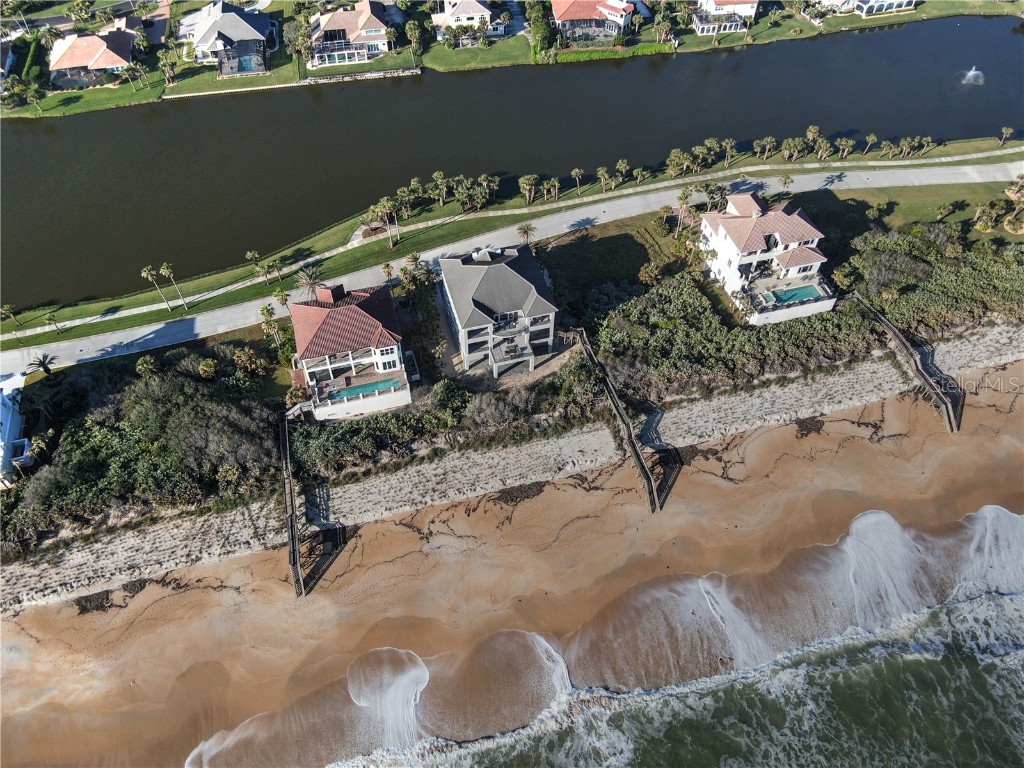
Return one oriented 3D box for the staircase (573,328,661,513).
[{"bbox_3d":[18.617,5.263,125.165,2.400,6.050,37.130,-13,50,-11],"label":"staircase"}]

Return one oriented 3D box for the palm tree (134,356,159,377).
[{"bbox_3d":[-65.284,-2.467,127.638,3.800,5.000,3.800,1,49,0],"label":"palm tree"}]

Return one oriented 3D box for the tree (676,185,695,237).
[{"bbox_3d":[40.140,-40.270,167.100,4.300,12.740,4.300,0,47,0],"label":"tree"}]

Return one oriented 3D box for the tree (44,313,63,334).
[{"bbox_3d":[-87.770,-11.466,136.177,2.800,5.000,2.800,1,49,0],"label":"tree"}]

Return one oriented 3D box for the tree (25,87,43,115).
[{"bbox_3d":[-128.939,-76.683,192.638,3.700,5.800,3.700,1,49,0],"label":"tree"}]

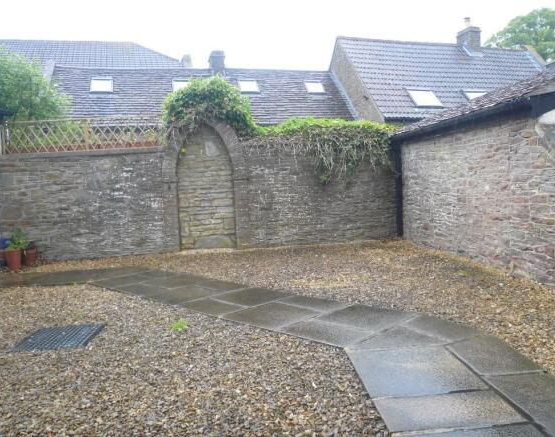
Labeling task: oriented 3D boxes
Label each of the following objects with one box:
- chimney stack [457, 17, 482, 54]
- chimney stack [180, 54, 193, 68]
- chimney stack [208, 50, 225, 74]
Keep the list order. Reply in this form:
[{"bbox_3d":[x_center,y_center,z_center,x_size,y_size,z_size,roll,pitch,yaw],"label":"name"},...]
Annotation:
[{"bbox_3d":[8.162,-7.737,20.116,0.649,1.777,0.814,-4,4,-19],"label":"chimney stack"},{"bbox_3d":[-4.858,-8.331,25.535,0.550,0.950,0.550,-3,4,-14],"label":"chimney stack"},{"bbox_3d":[-2.304,-5.786,17.802,0.560,0.902,0.620,-3,4,-14],"label":"chimney stack"}]

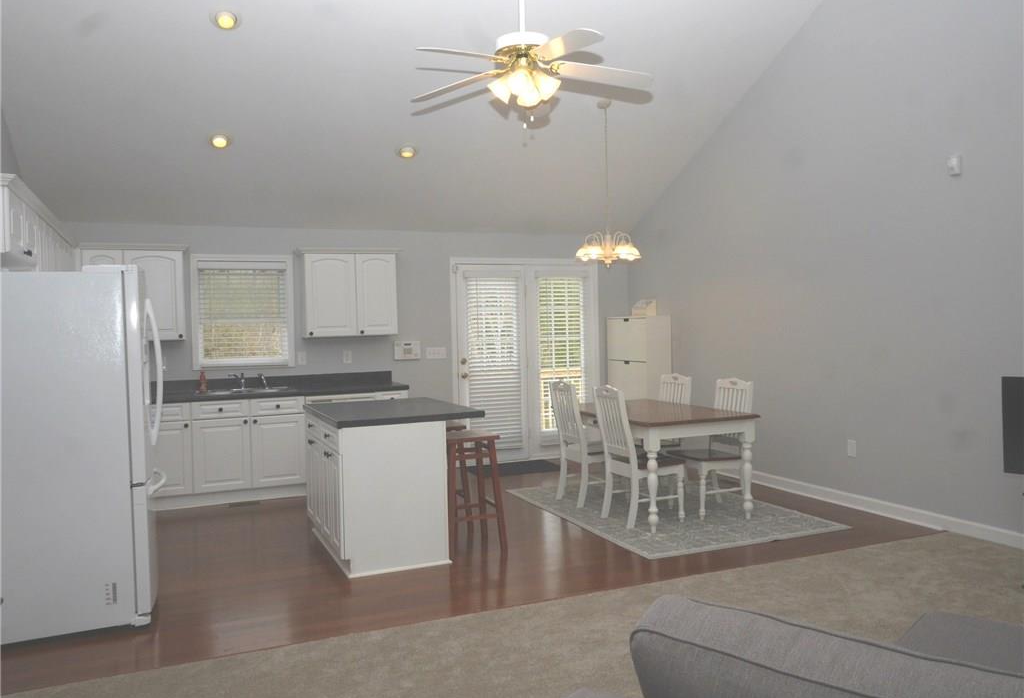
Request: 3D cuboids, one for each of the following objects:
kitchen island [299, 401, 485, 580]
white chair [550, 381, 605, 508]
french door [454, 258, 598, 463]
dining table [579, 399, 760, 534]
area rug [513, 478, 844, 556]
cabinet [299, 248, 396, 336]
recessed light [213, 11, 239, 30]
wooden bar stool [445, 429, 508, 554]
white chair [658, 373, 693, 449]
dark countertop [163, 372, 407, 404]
[{"bbox_3d":[-0.808,0.854,5.514,0.915,0.924,1.170,-2,2,-23],"label":"kitchen island"},{"bbox_3d":[0.651,0.742,6.730,0.555,0.990,0.445,-2,2,-23],"label":"white chair"},{"bbox_3d":[0.182,0.135,8.703,1.630,2.080,0.120,-2,2,-23],"label":"french door"},{"bbox_3d":[1.065,0.855,6.411,0.930,0.755,1.490,-2,2,-23],"label":"dining table"},{"bbox_3d":[1.149,1.229,6.470,1.628,0.012,2.352,-2,2,-23],"label":"area rug"},{"bbox_3d":[-1.523,-0.520,7.688,0.883,0.792,0.335,-2,2,-23],"label":"cabinet"},{"bbox_3d":[-1.876,-2.159,5.444,0.165,0.040,0.165,-2,-25,-23],"label":"recessed light"},{"bbox_3d":[-0.309,0.929,5.493,0.400,0.745,0.430,-2,2,-23],"label":"wooden bar stool"},{"bbox_3d":[1.163,0.715,6.918,0.550,0.990,0.450,-2,2,-23],"label":"white chair"},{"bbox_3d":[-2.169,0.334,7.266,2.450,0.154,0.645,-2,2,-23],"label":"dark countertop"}]

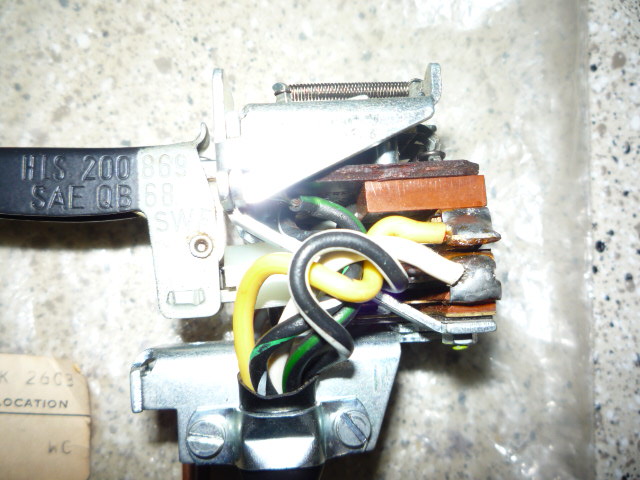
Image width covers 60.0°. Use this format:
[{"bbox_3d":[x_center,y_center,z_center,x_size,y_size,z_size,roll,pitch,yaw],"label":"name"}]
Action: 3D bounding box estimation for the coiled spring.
[{"bbox_3d":[0.005,-0.024,0.090,0.021,0.003,0.003,-1,90,0],"label":"coiled spring"}]

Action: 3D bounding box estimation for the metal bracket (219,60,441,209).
[{"bbox_3d":[0.001,-0.017,0.091,0.037,0.013,0.024,0,87,0],"label":"metal bracket"}]

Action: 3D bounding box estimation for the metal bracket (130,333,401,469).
[{"bbox_3d":[-0.009,0.026,0.090,0.044,0.013,0.021,0,87,0],"label":"metal bracket"}]

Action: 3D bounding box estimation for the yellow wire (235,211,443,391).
[{"bbox_3d":[0.004,0.010,0.084,0.034,0.013,0.029,0,87,0],"label":"yellow wire"}]

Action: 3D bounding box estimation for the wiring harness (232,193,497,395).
[{"bbox_3d":[0.008,0.008,0.085,0.041,0.019,0.032,0,87,0],"label":"wiring harness"}]

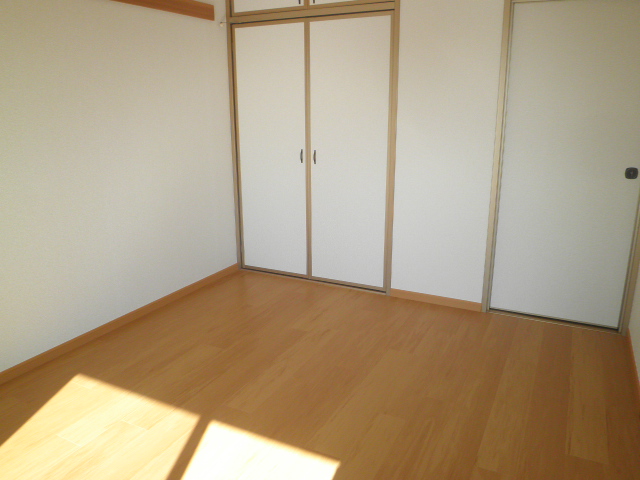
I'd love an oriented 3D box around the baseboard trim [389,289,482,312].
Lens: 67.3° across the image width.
[{"bbox_3d":[0.760,0.390,3.164,0.603,0.060,0.016,8,17,26],"label":"baseboard trim"}]

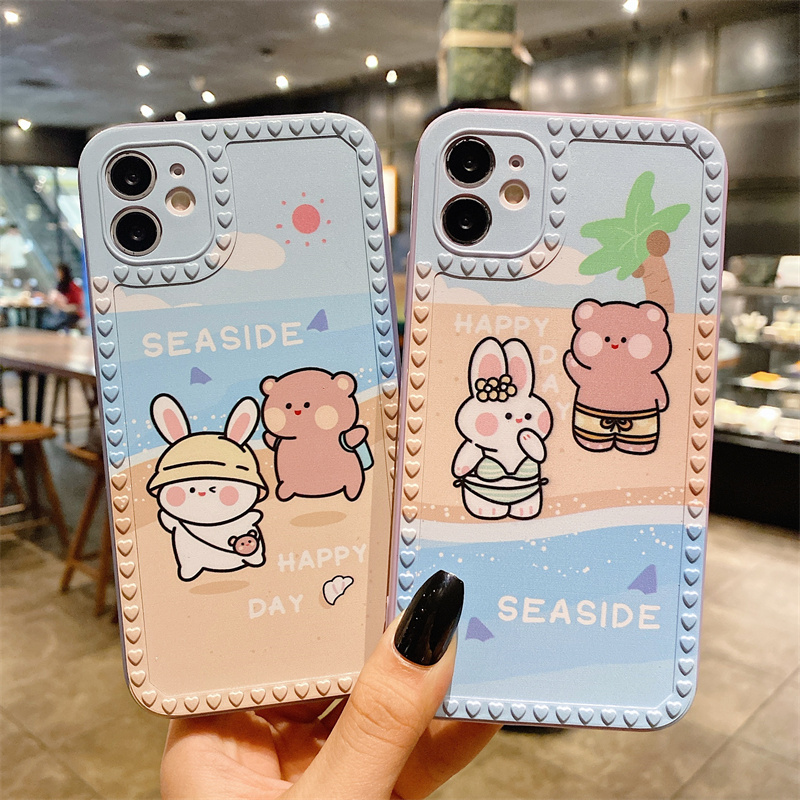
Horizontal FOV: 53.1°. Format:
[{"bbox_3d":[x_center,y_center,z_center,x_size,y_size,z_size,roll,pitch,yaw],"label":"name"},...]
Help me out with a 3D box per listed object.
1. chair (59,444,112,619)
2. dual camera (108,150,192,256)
[{"bbox_3d":[-0.887,0.409,2.639,0.360,0.475,0.360,9,12,44],"label":"chair"},{"bbox_3d":[-0.065,-0.052,0.211,0.024,0.028,0.004,-5,0,-5],"label":"dual camera"}]

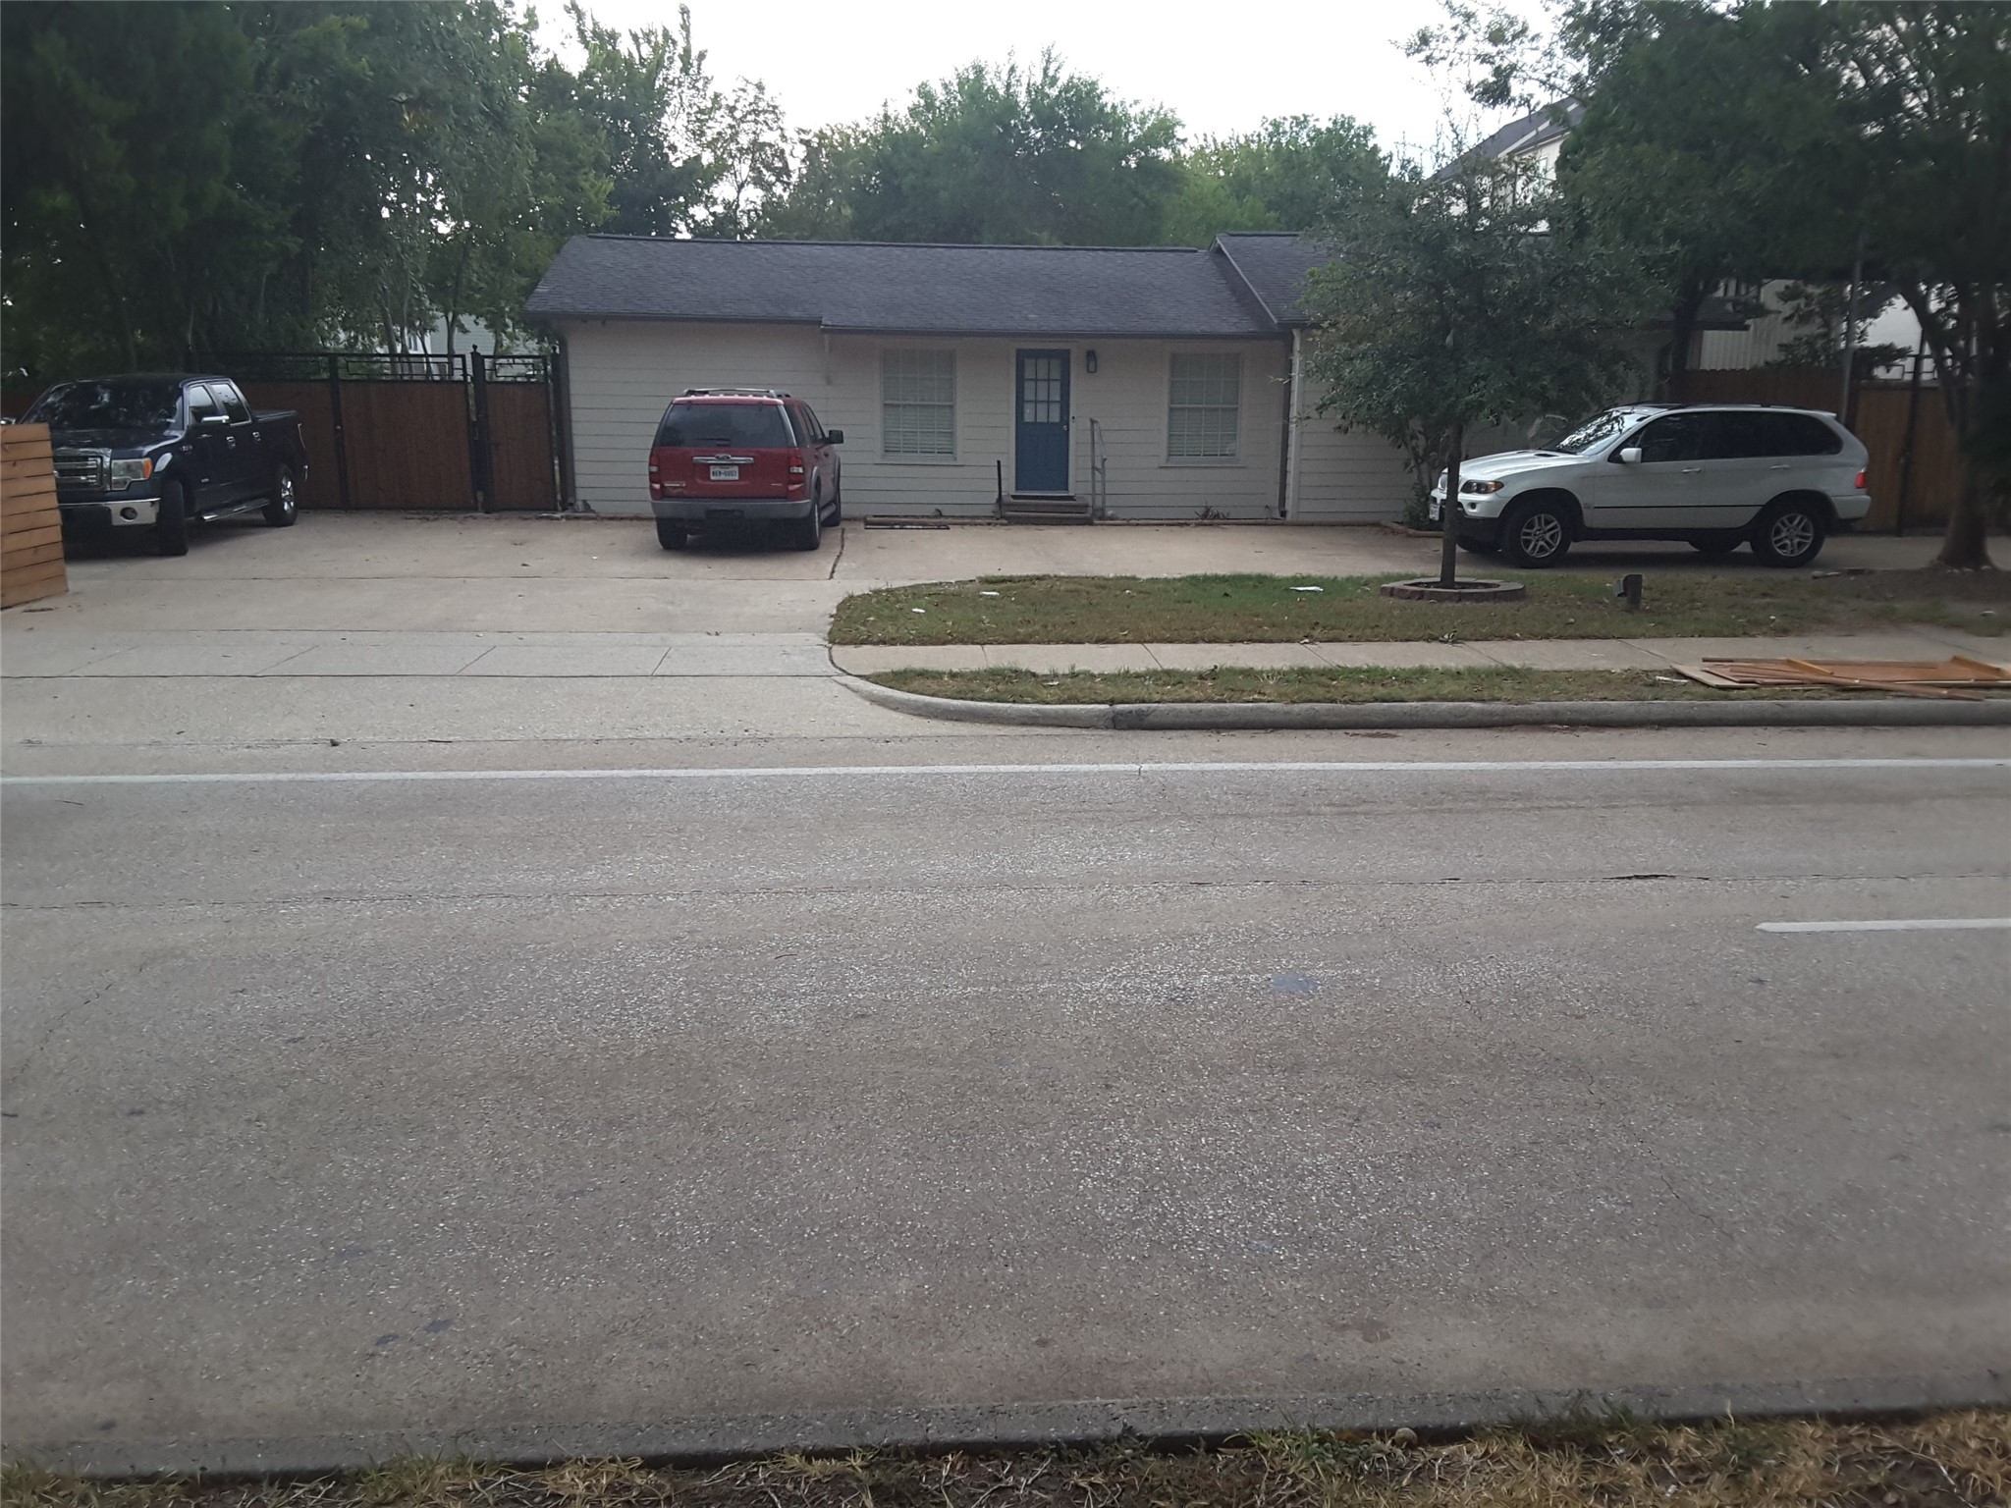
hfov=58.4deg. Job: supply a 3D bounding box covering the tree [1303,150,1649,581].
[{"bbox_3d":[4.653,-3.783,17.879,3.303,4.194,3.303,0,12,0],"label":"tree"}]

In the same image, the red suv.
[{"bbox_3d":[-3.090,-3.561,22.031,1.890,1.850,4.900,0,12,-1],"label":"red suv"}]

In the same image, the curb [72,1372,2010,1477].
[{"bbox_3d":[0.086,1.490,3.826,4.276,0.150,0.160,-1,12,-4],"label":"curb"}]

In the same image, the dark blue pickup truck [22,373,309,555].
[{"bbox_3d":[-10.158,-3.545,21.558,2.050,1.940,5.880,-1,12,-5],"label":"dark blue pickup truck"}]

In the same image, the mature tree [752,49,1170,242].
[{"bbox_3d":[-0.725,-10.922,39.583,9.111,8.483,8.655,0,12,0],"label":"mature tree"}]

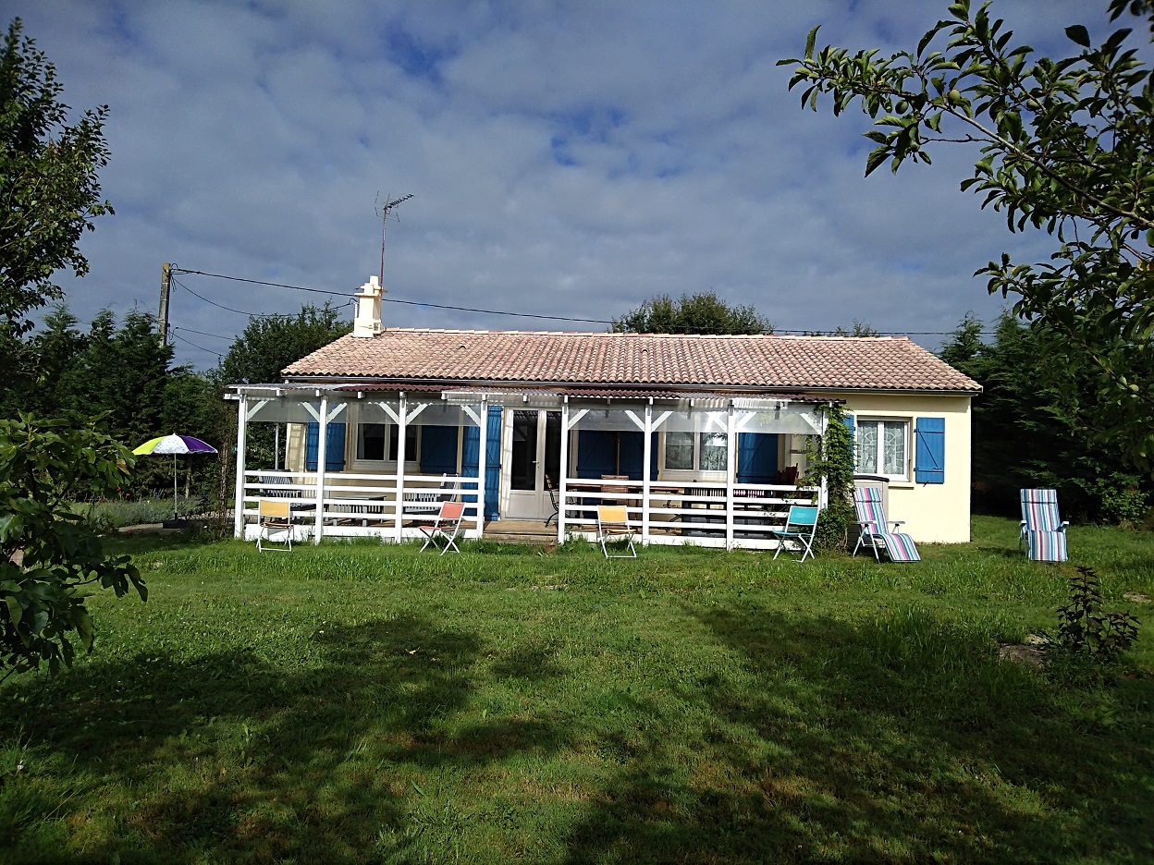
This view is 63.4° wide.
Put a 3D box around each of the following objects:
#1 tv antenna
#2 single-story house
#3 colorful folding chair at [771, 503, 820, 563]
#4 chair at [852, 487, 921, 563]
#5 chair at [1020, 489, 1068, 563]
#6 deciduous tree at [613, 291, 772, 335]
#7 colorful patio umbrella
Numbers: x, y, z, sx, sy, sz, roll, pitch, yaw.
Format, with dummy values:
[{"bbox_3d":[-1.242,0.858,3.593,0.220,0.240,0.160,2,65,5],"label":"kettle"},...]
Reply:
[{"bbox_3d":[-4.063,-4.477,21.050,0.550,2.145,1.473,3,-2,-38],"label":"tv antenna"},{"bbox_3d":[1.055,-0.778,20.199,12.868,5.464,12.202,1,-2,4],"label":"single-story house"},{"bbox_3d":[3.080,1.419,13.122,0.460,0.720,0.500,0,-2,38],"label":"colorful folding chair"},{"bbox_3d":[4.449,1.302,13.525,0.640,1.050,1.050,2,-2,-17],"label":"chair"},{"bbox_3d":[7.223,1.401,14.415,0.650,1.050,1.000,1,-2,15],"label":"chair"},{"bbox_3d":[3.855,-1.218,31.884,6.000,7.238,6.000,1,-2,0],"label":"deciduous tree"},{"bbox_3d":[-7.091,0.808,16.589,1.526,1.531,1.526,1,-2,0],"label":"colorful patio umbrella"}]

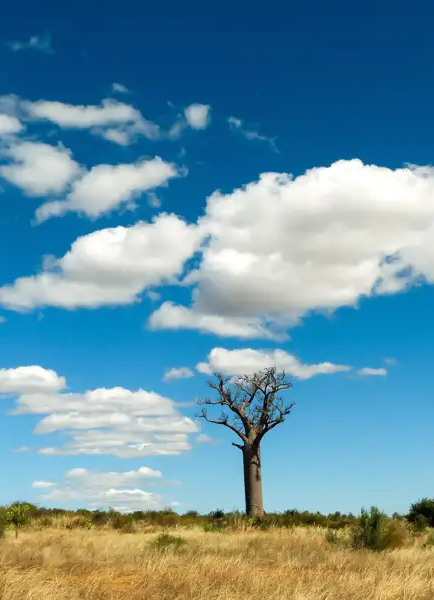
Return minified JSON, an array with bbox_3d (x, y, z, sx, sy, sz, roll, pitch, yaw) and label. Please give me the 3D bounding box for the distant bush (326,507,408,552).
[{"bbox_3d":[5.014,7.696,31.000,2.670,1.490,2.270,0,-13,0],"label":"distant bush"}]

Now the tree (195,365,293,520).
[{"bbox_3d":[2.231,11.047,72.376,7.510,11.800,6.760,0,-13,0],"label":"tree"}]

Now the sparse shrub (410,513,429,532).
[{"bbox_3d":[10.010,10.998,45.697,0.990,0.960,0.890,0,-13,0],"label":"sparse shrub"}]

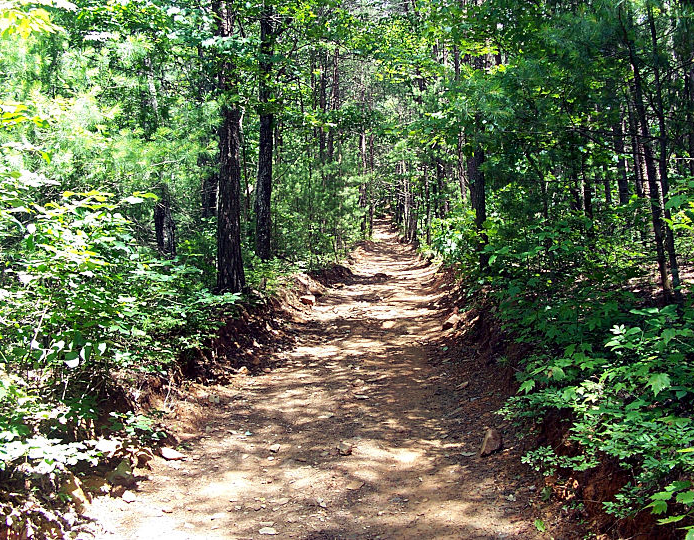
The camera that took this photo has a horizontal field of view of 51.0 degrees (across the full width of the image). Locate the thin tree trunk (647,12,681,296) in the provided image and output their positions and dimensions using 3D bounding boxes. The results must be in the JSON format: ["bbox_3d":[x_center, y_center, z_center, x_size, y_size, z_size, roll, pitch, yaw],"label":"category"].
[{"bbox_3d":[3.489,-1.291,8.000,0.120,3.250,0.120,-6,3,0],"label":"thin tree trunk"}]

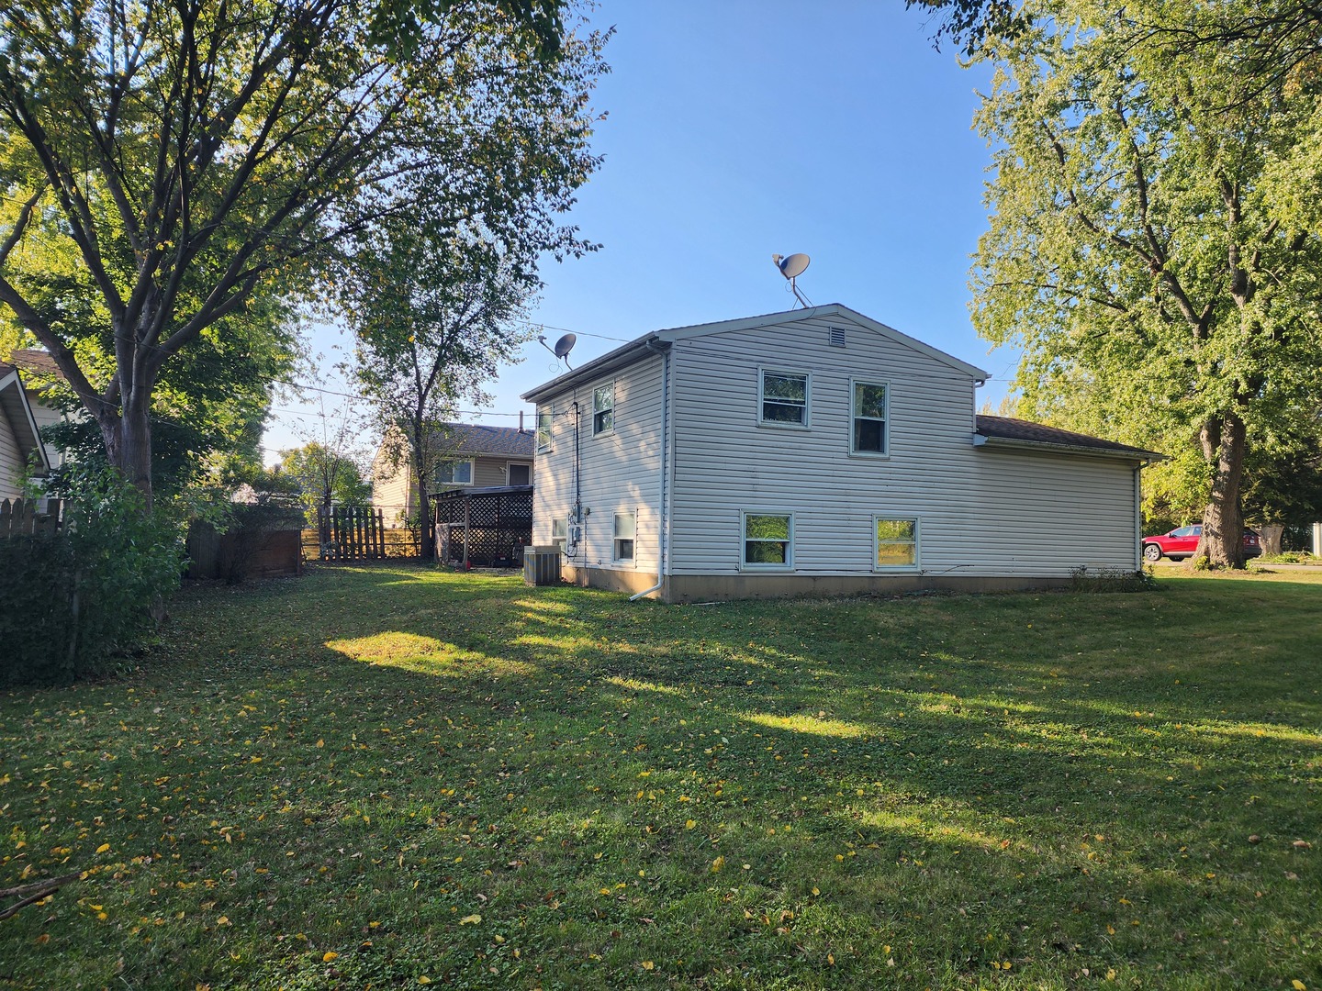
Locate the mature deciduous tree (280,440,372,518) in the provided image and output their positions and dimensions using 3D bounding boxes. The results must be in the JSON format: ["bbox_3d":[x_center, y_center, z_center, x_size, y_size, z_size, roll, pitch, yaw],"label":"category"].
[{"bbox_3d":[-18.299,-0.014,47.975,5.000,6.006,5.000,1,-3,0],"label":"mature deciduous tree"}]

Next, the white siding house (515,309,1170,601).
[{"bbox_3d":[4.071,-0.562,23.060,13.370,5.900,10.100,3,-3,-24],"label":"white siding house"}]

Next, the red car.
[{"bbox_3d":[23.480,2.110,38.530,1.860,1.700,4.600,3,-3,-31],"label":"red car"}]

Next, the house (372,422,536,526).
[{"bbox_3d":[-7.536,-0.130,44.345,12.800,6.350,8.500,3,-3,-30],"label":"house"}]

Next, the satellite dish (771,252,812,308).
[{"bbox_3d":[2.588,-4.290,17.406,0.850,1.084,0.660,4,-4,-42],"label":"satellite dish"}]

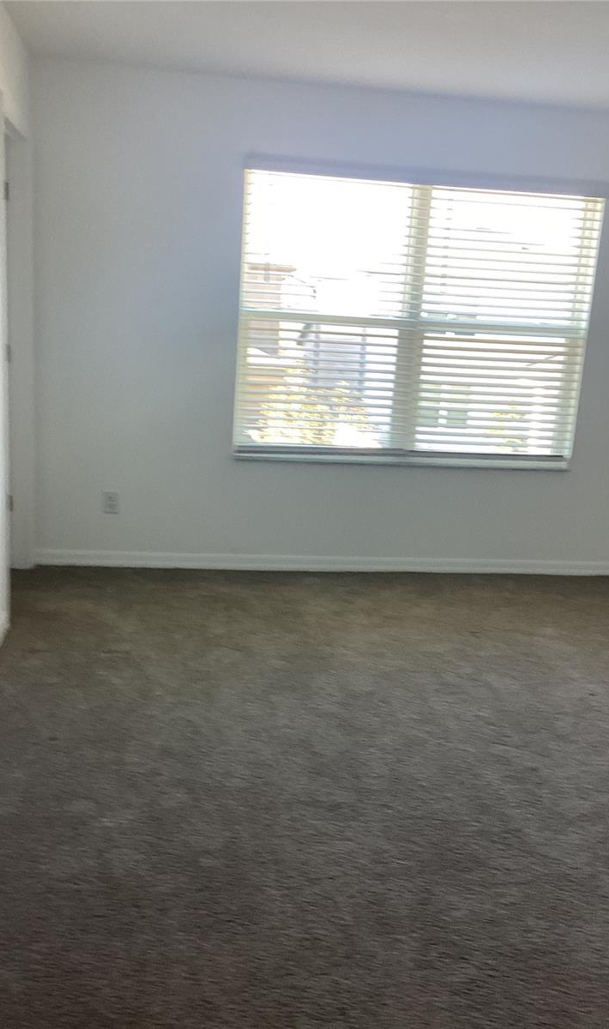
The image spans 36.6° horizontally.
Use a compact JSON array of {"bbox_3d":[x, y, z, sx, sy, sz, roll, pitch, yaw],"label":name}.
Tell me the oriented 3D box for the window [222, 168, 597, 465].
[{"bbox_3d":[0.586,-0.969,4.785,1.860,1.430,0.100,1,14,-9],"label":"window"}]

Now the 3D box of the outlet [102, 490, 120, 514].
[{"bbox_3d":[-0.998,-0.058,4.758,0.074,0.117,0.012,1,14,-9],"label":"outlet"}]

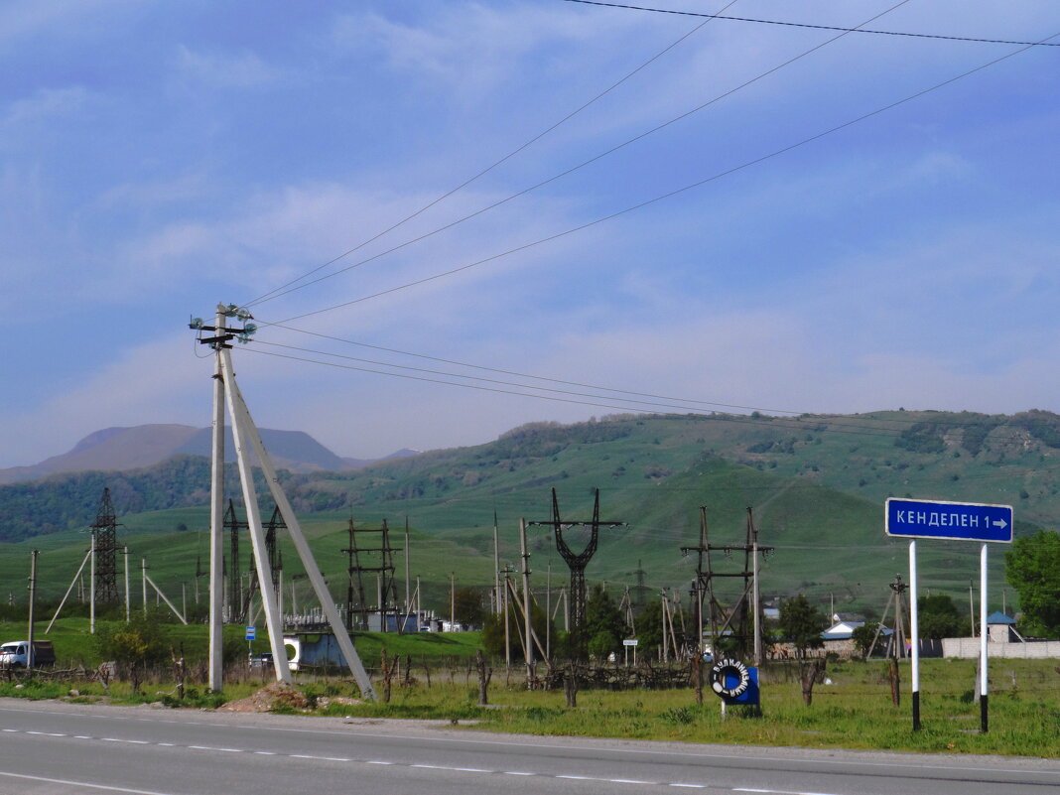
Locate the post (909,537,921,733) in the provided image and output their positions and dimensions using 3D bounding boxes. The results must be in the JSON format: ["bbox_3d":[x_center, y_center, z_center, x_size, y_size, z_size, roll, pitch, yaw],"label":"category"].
[{"bbox_3d":[5.016,3.070,35.100,0.078,2.580,0.078,3,-6,-33],"label":"post"}]

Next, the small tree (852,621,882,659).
[{"bbox_3d":[35.638,25.613,285.000,3.200,3.800,3.100,0,-5,0],"label":"small tree"}]

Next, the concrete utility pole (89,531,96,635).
[{"bbox_3d":[-36.992,15.788,228.000,0.240,8.600,0.240,0,-5,0],"label":"concrete utility pole"}]

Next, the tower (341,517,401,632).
[{"bbox_3d":[-19.326,21.818,330.000,8.200,13.900,4.600,2,-5,-22],"label":"tower"}]

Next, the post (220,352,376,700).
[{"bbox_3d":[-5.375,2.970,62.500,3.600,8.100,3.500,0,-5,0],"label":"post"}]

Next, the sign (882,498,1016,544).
[{"bbox_3d":[5.493,1.610,35.300,2.120,0.500,0.050,3,-6,-33],"label":"sign"}]

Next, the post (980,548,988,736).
[{"bbox_3d":[5.999,3.134,35.600,0.078,2.600,0.078,0,-5,0],"label":"post"}]

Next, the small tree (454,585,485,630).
[{"bbox_3d":[-9.061,31.381,400.000,4.800,6.800,4.600,0,-5,0],"label":"small tree"}]

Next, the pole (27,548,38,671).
[{"bbox_3d":[-31.401,13.462,170.000,0.240,7.600,0.240,0,-5,0],"label":"pole"}]

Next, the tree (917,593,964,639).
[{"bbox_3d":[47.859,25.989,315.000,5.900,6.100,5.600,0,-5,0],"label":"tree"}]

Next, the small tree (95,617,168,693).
[{"bbox_3d":[-9.736,6.272,66.000,1.800,1.870,1.700,0,-5,0],"label":"small tree"}]

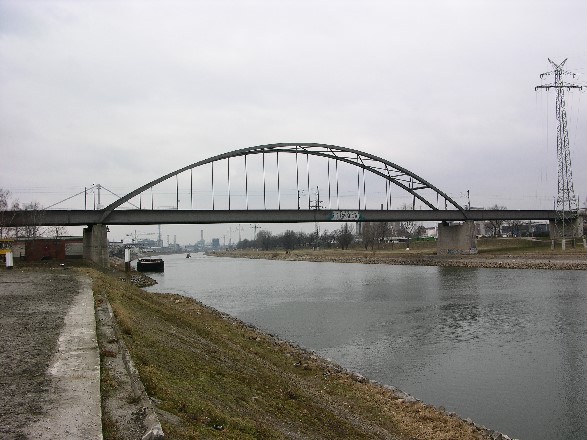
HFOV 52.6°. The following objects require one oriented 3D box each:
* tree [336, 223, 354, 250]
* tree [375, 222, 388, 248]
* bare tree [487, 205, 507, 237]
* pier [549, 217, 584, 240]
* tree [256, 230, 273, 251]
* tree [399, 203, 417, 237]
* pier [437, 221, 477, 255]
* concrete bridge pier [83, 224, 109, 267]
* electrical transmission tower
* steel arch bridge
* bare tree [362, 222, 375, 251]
[{"bbox_3d":[30.233,9.651,345.000,10.465,15.786,10.465,-2,-3,0],"label":"tree"},{"bbox_3d":[45.231,7.838,305.000,7.453,14.110,7.453,-2,-3,0],"label":"tree"},{"bbox_3d":[89.629,0.397,262.000,9.051,14.457,9.051,-2,-3,0],"label":"bare tree"},{"bbox_3d":[97.088,3.047,210.673,3.500,7.800,12.000,0,-3,-29],"label":"pier"},{"bbox_3d":[-26.390,18.883,540.000,14.560,17.714,14.560,-2,-3,0],"label":"tree"},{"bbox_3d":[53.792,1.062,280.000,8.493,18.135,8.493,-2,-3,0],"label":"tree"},{"bbox_3d":[50.976,5.652,184.786,3.300,10.000,13.000,0,-3,-29],"label":"pier"},{"bbox_3d":[-44.029,5.933,131.555,3.300,8.900,13.000,0,-3,-29],"label":"concrete bridge pier"},{"bbox_3d":[79.035,-18.889,173.296,12.900,54.800,7.300,-2,-3,10],"label":"electrical transmission tower"},{"bbox_3d":[2.734,-9.432,159.252,109.250,20.900,11.800,0,-3,-29],"label":"steel arch bridge"},{"bbox_3d":[39.181,8.228,310.000,6.791,14.863,6.791,-2,-3,0],"label":"bare tree"}]

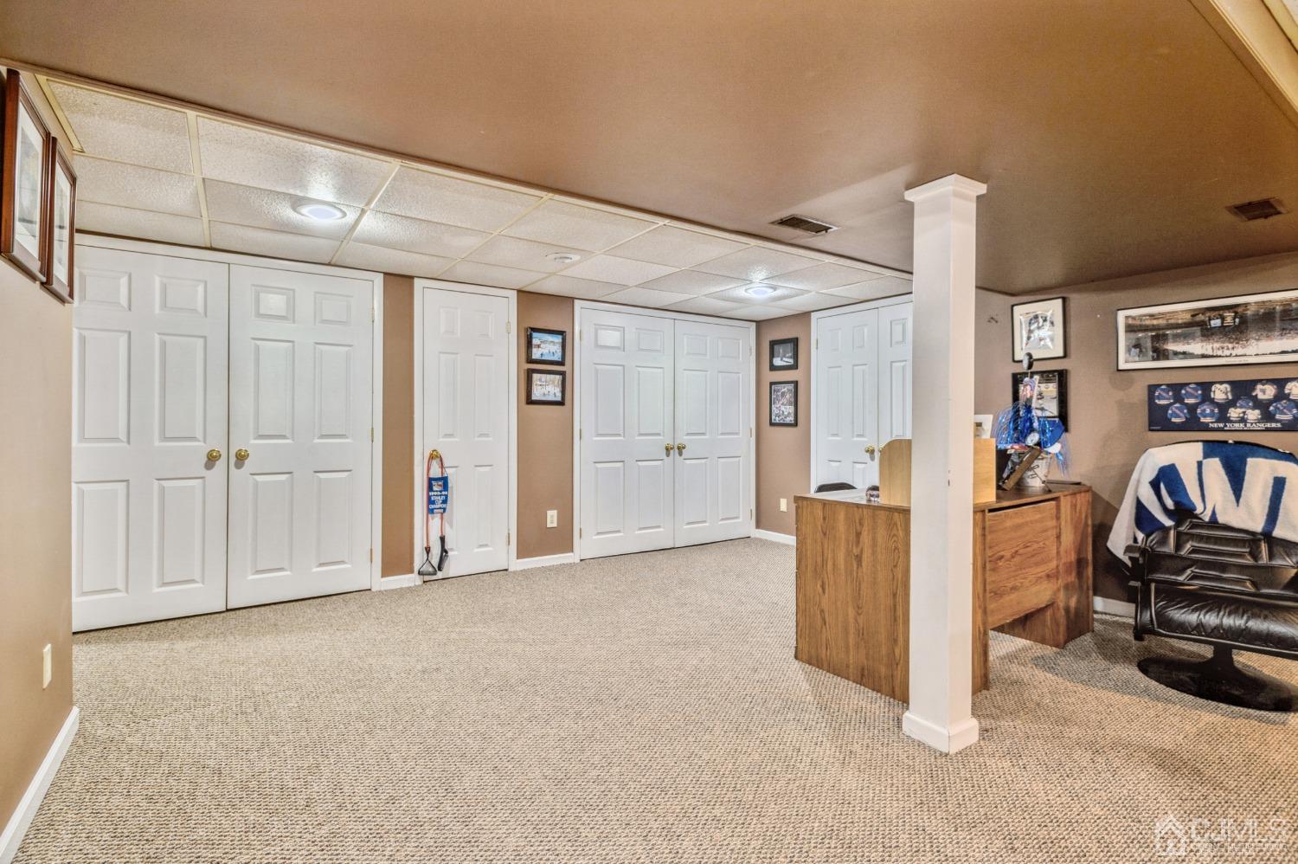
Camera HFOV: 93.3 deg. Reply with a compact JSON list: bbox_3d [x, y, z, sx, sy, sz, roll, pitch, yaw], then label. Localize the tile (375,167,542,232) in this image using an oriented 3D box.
[{"bbox_3d":[-0.870,-1.033,2.736,0.607,0.018,0.603,0,1,-34],"label":"tile"}]

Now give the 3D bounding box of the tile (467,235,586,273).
[{"bbox_3d":[-0.706,-1.040,3.593,0.607,0.018,0.603,0,1,-34],"label":"tile"}]

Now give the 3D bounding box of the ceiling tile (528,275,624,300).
[{"bbox_3d":[-0.533,-1.055,4.456,0.600,0.020,0.556,0,1,-35],"label":"ceiling tile"}]

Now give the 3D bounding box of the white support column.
[{"bbox_3d":[1.014,0.109,2.112,0.175,1.892,0.182,0,1,-35],"label":"white support column"}]

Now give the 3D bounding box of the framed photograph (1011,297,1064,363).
[{"bbox_3d":[2.434,-0.633,3.837,0.025,0.365,0.302,0,1,-35],"label":"framed photograph"}]

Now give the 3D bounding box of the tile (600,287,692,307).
[{"bbox_3d":[-0.006,-1.050,4.761,0.607,0.018,0.511,0,1,-34],"label":"tile"}]

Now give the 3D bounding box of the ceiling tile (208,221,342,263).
[{"bbox_3d":[-2.070,-1.048,3.399,0.600,0.020,0.570,0,1,-35],"label":"ceiling tile"}]

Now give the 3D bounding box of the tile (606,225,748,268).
[{"bbox_3d":[0.141,-1.036,3.435,0.605,0.020,0.605,0,1,-35],"label":"tile"}]

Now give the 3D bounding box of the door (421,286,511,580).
[{"bbox_3d":[-1.282,0.020,4.322,0.600,1.989,0.037,0,1,-34],"label":"door"}]

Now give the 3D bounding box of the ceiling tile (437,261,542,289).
[{"bbox_3d":[-1.028,-1.044,4.063,0.607,0.018,0.511,0,1,-34],"label":"ceiling tile"}]

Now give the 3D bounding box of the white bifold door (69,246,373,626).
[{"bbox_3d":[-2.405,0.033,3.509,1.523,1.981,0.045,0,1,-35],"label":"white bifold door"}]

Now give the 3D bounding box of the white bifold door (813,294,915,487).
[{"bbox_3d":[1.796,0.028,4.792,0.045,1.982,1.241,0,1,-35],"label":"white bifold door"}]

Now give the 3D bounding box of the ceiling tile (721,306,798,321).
[{"bbox_3d":[0.974,-1.055,5.431,0.507,0.018,0.511,0,1,-34],"label":"ceiling tile"}]

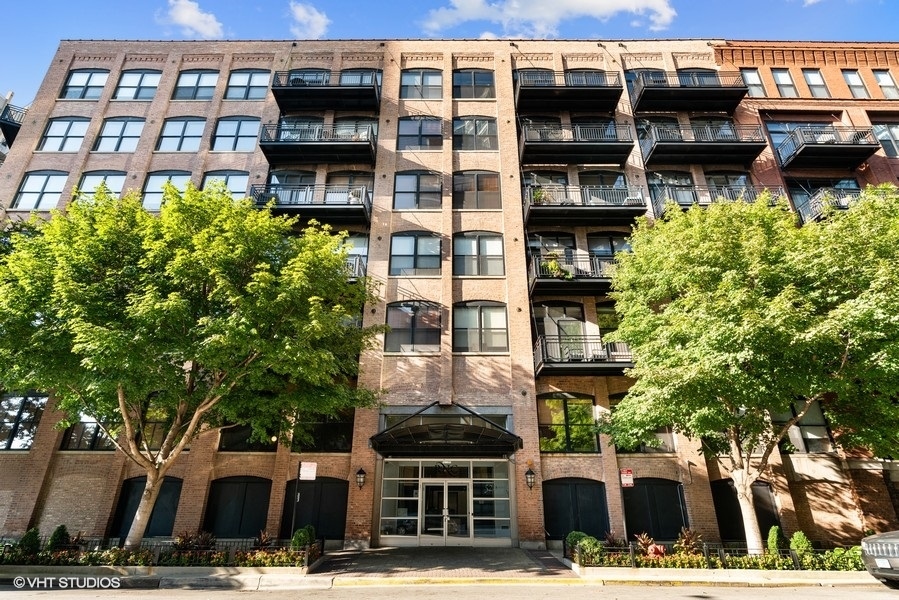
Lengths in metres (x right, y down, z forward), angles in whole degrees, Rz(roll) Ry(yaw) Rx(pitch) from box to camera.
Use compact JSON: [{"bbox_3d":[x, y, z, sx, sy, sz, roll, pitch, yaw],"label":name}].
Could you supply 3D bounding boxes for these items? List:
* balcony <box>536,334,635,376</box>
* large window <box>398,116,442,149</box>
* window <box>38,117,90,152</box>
[{"bbox_3d":[6.163,2.233,17.822,5.091,1.278,1.380,0,-23,0],"label":"balcony"},{"bbox_3d":[-1.453,-8.420,22.692,2.221,2.204,0.200,0,-23,1],"label":"large window"},{"bbox_3d":[-20.487,-8.820,24.018,2.326,2.310,0.200,0,-23,1],"label":"window"}]

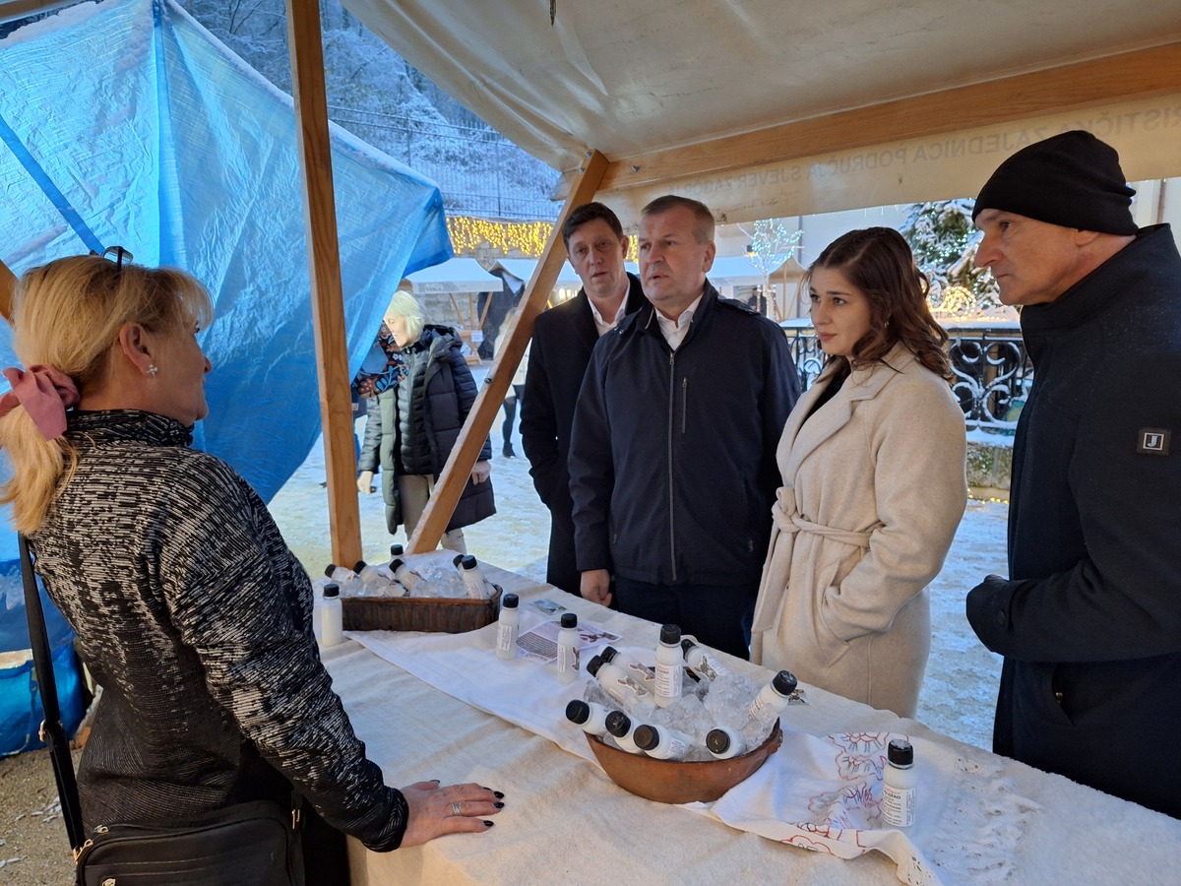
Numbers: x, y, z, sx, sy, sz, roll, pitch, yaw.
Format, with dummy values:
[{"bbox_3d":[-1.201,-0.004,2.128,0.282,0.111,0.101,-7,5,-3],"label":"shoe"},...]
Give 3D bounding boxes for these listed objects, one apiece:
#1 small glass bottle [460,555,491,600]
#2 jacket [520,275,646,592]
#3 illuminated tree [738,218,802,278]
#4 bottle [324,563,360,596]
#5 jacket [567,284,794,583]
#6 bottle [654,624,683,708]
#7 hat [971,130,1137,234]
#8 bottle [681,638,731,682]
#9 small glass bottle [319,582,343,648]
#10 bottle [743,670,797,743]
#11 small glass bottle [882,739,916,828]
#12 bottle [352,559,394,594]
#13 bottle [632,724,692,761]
[{"bbox_3d":[-0.247,0.306,1.702,0.041,0.124,0.041,-18,16,-11],"label":"small glass bottle"},{"bbox_3d":[0.064,0.007,2.270,0.540,0.990,0.320,1,10,15],"label":"jacket"},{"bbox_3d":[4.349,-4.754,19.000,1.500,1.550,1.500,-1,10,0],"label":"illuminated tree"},{"bbox_3d":[-0.535,0.308,1.766,0.124,0.041,0.041,23,-16,-3],"label":"bottle"},{"bbox_3d":[0.227,-0.023,1.960,0.570,0.750,0.300,2,10,20],"label":"jacket"},{"bbox_3d":[0.118,0.332,1.177,0.041,0.124,0.041,1,10,6],"label":"bottle"},{"bbox_3d":[0.708,-0.398,1.200,0.220,0.150,0.180,2,10,18],"label":"hat"},{"bbox_3d":[0.190,0.368,1.295,0.124,0.041,0.041,36,-9,44],"label":"bottle"},{"bbox_3d":[-0.557,0.367,1.675,0.042,0.127,0.042,-1,10,0],"label":"small glass bottle"},{"bbox_3d":[0.244,0.372,1.092,0.041,0.124,0.041,33,19,21],"label":"bottle"},{"bbox_3d":[0.394,0.442,1.001,0.041,0.124,0.041,3,11,23],"label":"small glass bottle"},{"bbox_3d":[-0.491,0.317,1.836,0.127,0.042,0.042,32,0,-14],"label":"bottle"},{"bbox_3d":[0.112,0.413,1.056,0.127,0.042,0.042,35,0,-34],"label":"bottle"}]

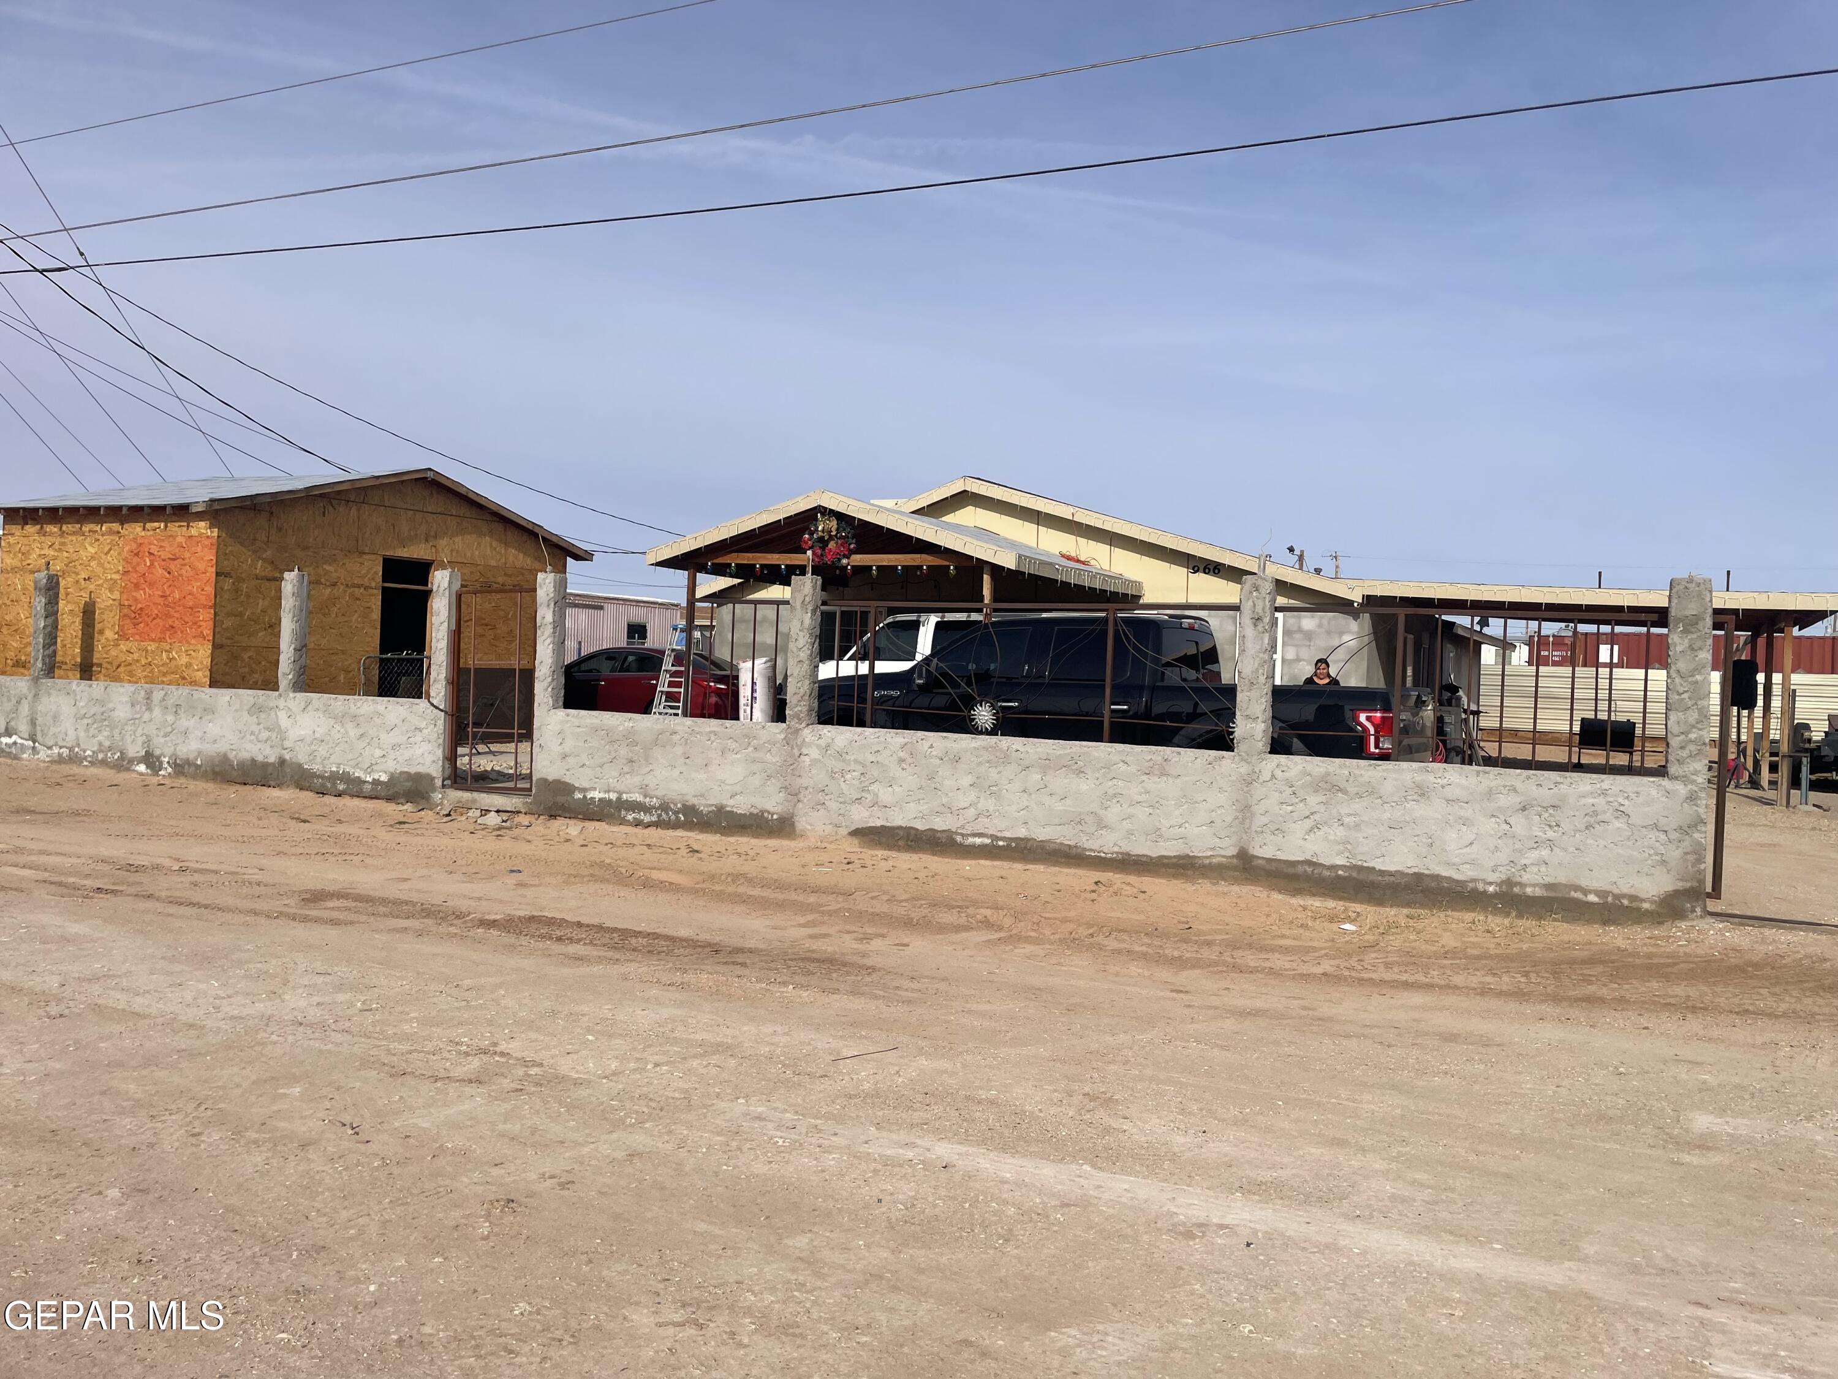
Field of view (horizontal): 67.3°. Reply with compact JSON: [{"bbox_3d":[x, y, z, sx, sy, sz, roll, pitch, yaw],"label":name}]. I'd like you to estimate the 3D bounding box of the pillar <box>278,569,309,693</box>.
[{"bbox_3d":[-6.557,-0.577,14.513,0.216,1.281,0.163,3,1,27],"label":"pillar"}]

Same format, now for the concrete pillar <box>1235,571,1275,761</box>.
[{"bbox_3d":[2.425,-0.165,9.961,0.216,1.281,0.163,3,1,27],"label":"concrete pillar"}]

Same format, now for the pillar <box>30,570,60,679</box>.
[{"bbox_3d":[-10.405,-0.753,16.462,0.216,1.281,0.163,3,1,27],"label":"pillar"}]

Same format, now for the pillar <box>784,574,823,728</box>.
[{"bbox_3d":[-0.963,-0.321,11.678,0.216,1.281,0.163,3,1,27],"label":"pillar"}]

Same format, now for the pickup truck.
[{"bbox_3d":[1.506,0.366,12.518,5.870,1.950,2.100,3,1,28],"label":"pickup truck"}]

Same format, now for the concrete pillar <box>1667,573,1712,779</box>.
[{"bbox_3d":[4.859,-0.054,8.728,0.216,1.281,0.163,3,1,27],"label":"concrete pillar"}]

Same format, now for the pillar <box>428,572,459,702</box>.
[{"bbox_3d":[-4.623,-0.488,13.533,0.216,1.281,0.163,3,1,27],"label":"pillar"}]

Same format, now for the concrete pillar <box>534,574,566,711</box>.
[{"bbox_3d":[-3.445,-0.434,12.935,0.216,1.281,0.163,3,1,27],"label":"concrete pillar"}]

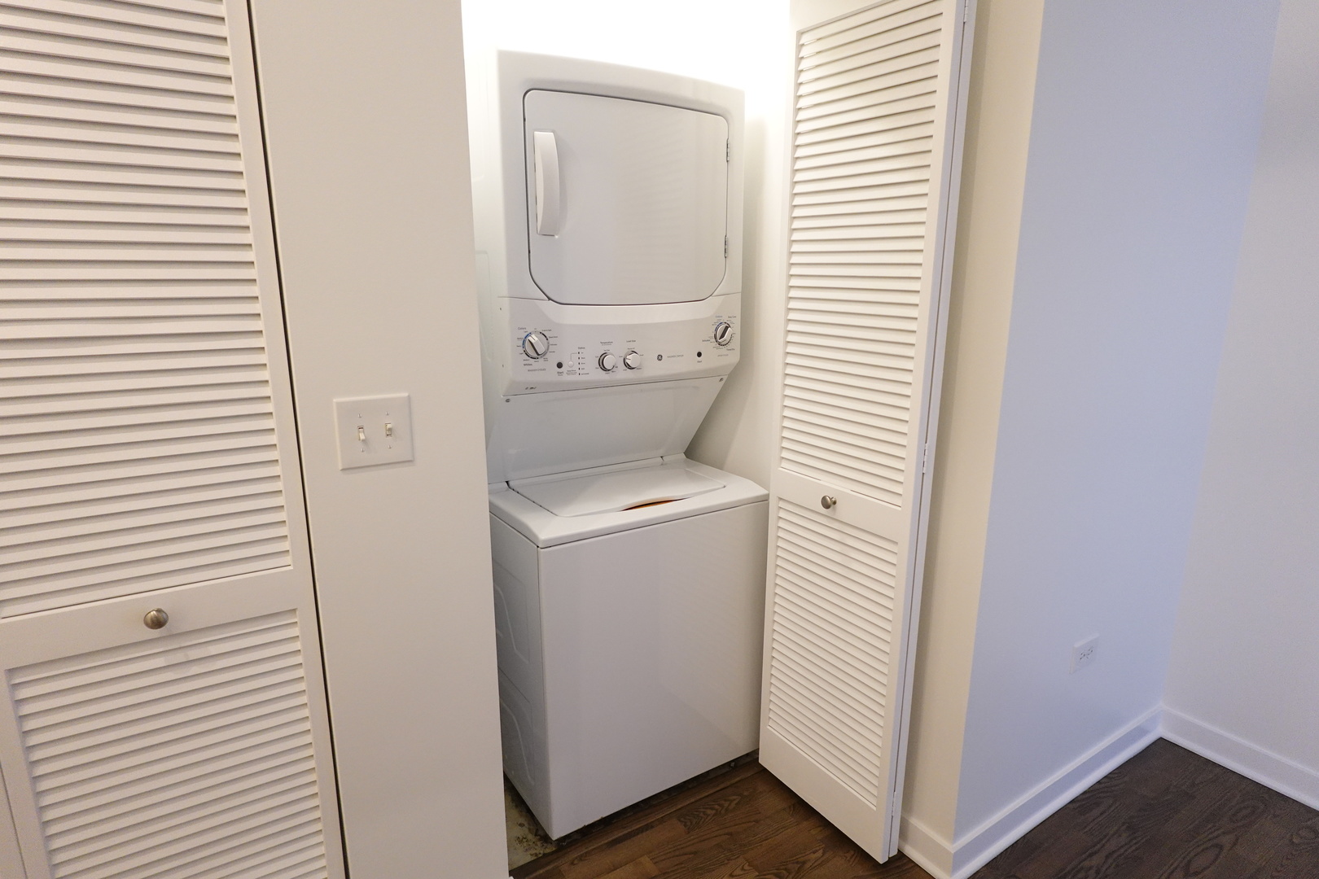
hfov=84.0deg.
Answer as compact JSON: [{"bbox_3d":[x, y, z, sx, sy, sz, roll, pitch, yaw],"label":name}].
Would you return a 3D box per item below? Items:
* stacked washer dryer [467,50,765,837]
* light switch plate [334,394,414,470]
[{"bbox_3d":[-0.195,0.007,2.152,0.684,1.901,0.791,-8,15,-32],"label":"stacked washer dryer"},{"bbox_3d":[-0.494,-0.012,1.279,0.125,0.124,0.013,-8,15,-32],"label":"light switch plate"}]

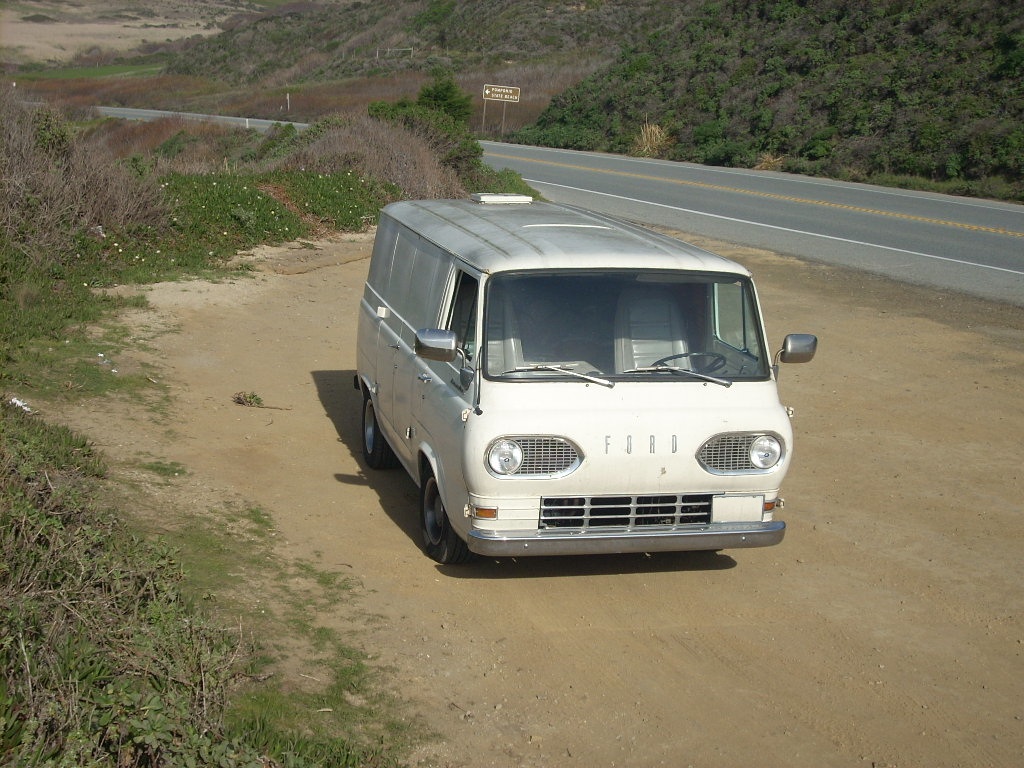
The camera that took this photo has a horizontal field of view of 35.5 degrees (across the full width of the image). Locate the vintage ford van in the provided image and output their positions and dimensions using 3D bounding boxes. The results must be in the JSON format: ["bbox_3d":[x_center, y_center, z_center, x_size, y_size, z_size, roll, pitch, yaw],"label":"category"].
[{"bbox_3d":[0.167,-0.139,10.316,2.070,1.920,4.210,0,11,-14],"label":"vintage ford van"}]

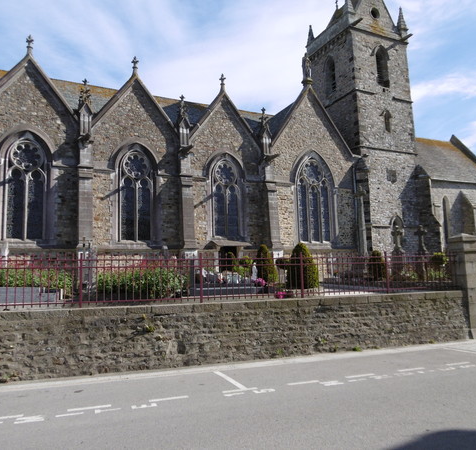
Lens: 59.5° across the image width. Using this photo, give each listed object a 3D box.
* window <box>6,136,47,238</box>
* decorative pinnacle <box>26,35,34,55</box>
[{"bbox_3d":[-9.126,-1.511,17.924,1.490,4.343,0.150,2,-7,-26],"label":"window"},{"bbox_3d":[-9.957,-8.626,19.961,0.342,0.989,0.342,2,-8,-26],"label":"decorative pinnacle"}]

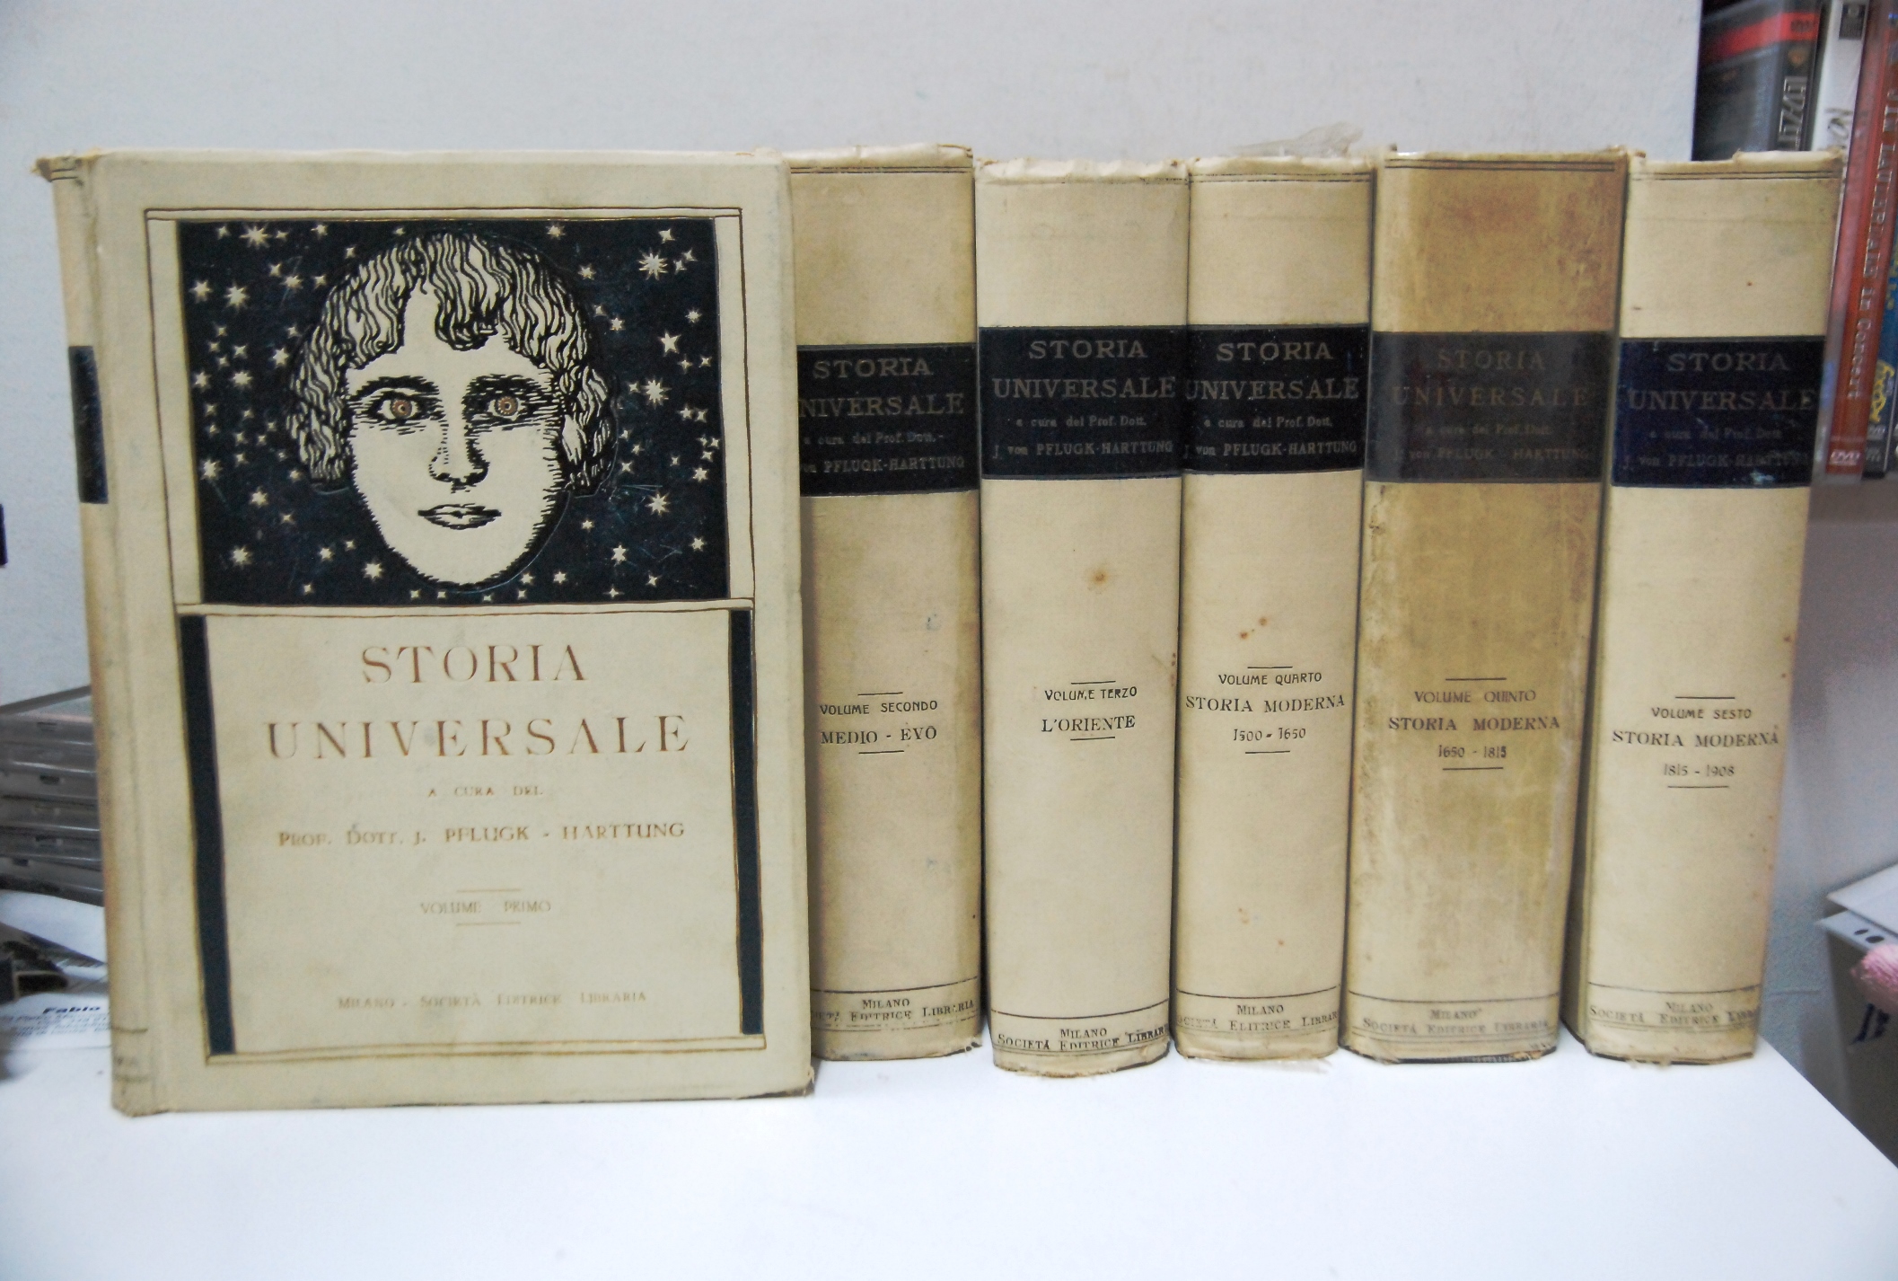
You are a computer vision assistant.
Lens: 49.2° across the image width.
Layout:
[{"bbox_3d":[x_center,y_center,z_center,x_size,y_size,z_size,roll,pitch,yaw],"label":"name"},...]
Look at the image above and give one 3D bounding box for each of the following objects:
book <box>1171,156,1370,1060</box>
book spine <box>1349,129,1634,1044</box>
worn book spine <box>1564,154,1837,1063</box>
[{"bbox_3d":[0.094,-0.026,0.745,0.055,0.286,0.205,-1,13,-4],"label":"book"},{"bbox_3d":[0.163,-0.026,0.742,0.073,0.287,0.205,0,13,-1],"label":"book spine"},{"bbox_3d":[0.234,-0.026,0.742,0.061,0.287,0.205,0,13,-1],"label":"worn book spine"}]

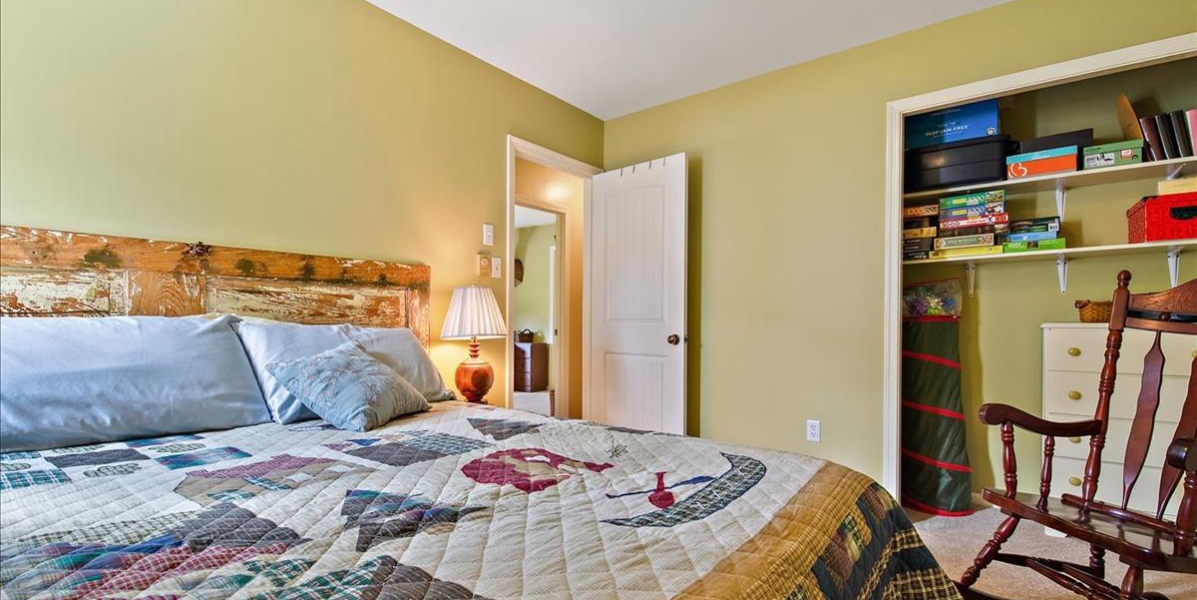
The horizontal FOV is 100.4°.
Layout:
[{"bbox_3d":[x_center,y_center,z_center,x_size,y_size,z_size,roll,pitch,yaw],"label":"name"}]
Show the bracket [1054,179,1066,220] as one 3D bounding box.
[{"bbox_3d":[2.406,-0.508,2.591,0.041,0.178,0.242,0,-2,39],"label":"bracket"}]

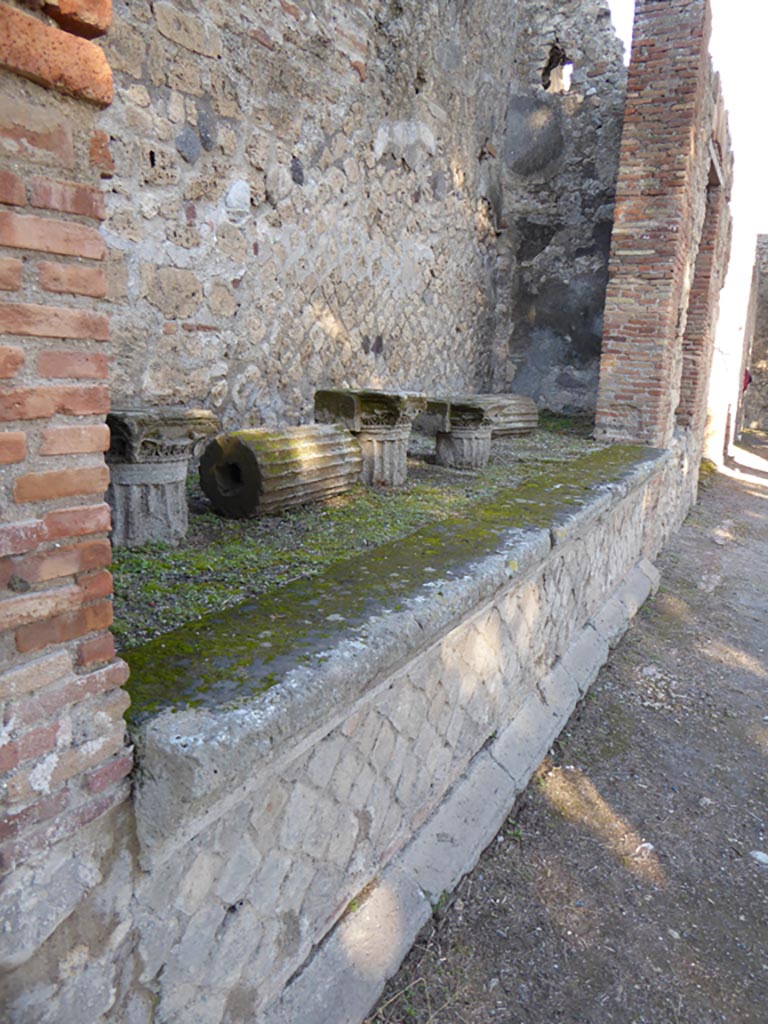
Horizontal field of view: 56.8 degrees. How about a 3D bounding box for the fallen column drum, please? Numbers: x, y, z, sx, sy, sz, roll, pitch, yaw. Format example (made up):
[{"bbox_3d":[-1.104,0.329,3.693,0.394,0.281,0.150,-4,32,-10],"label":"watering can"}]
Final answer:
[{"bbox_3d":[-0.416,-0.185,2.999,0.334,0.334,0.635,11,16,32],"label":"fallen column drum"}]

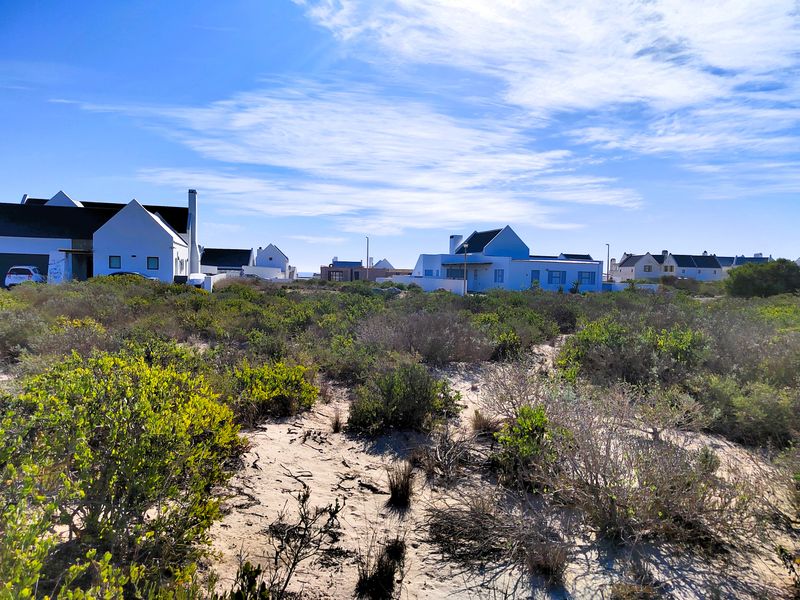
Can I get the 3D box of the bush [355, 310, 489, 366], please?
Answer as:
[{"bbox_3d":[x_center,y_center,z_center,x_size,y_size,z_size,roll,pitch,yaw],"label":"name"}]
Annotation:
[{"bbox_3d":[0.465,0.667,9.847,2.450,0.860,1.900,0,3,3],"label":"bush"}]

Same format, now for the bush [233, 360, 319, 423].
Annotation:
[{"bbox_3d":[-1.398,0.993,6.010,0.950,0.580,0.850,0,3,-13],"label":"bush"}]

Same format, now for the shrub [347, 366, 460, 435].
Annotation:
[{"bbox_3d":[0.048,0.990,5.658,1.180,0.640,1.000,0,3,0],"label":"shrub"}]

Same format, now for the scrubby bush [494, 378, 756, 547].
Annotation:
[{"bbox_3d":[1.453,1.009,3.606,1.600,0.830,1.300,2,3,23],"label":"scrubby bush"}]

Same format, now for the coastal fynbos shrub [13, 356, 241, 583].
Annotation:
[{"bbox_3d":[-1.610,0.884,3.250,1.300,1.080,1.250,-1,3,-27],"label":"coastal fynbos shrub"}]

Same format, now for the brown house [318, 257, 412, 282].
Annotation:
[{"bbox_3d":[-5.837,-5.377,94.851,15.500,4.700,10.000,0,3,0],"label":"brown house"}]

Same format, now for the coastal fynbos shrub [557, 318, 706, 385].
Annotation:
[{"bbox_3d":[3.535,0.757,8.249,2.100,0.880,1.600,2,3,24],"label":"coastal fynbos shrub"}]

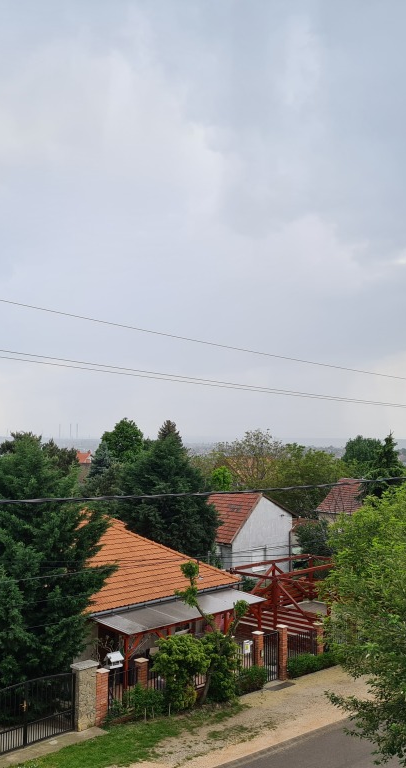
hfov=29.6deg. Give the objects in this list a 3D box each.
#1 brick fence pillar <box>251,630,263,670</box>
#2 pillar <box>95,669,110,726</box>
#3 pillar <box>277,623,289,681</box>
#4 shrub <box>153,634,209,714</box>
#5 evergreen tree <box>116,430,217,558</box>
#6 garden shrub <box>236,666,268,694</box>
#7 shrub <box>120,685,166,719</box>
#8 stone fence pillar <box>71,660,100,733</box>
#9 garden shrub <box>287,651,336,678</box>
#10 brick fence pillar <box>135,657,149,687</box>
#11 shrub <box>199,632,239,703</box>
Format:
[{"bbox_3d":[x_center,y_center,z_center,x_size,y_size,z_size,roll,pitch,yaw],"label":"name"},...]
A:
[{"bbox_3d":[1.911,9.450,26.481,0.310,1.800,0.310,-4,-6,43],"label":"brick fence pillar"},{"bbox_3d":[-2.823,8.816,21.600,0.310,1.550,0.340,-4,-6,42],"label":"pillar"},{"bbox_3d":[2.868,9.590,27.468,0.310,1.880,0.310,-4,-6,43],"label":"pillar"},{"bbox_3d":[-0.687,8.738,23.247,1.550,2.100,1.700,0,-4,0],"label":"shrub"},{"bbox_3d":[-1.939,7.427,42.000,5.200,9.700,5.400,0,-4,0],"label":"evergreen tree"},{"bbox_3d":[1.620,9.884,25.763,0.700,0.720,1.400,-4,-6,43],"label":"garden shrub"},{"bbox_3d":[-1.694,9.181,22.237,0.900,0.850,1.400,-4,-6,43],"label":"shrub"},{"bbox_3d":[-3.250,8.599,21.150,0.400,1.690,0.650,-4,-6,42],"label":"stone fence pillar"},{"bbox_3d":[4.072,10.412,28.600,0.650,0.650,2.800,-4,-6,42],"label":"garden shrub"},{"bbox_3d":[-1.792,8.918,22.600,0.300,1.580,0.310,-4,-6,42],"label":"brick fence pillar"},{"bbox_3d":[0.547,8.998,24.542,1.200,2.050,1.300,0,-4,0],"label":"shrub"}]

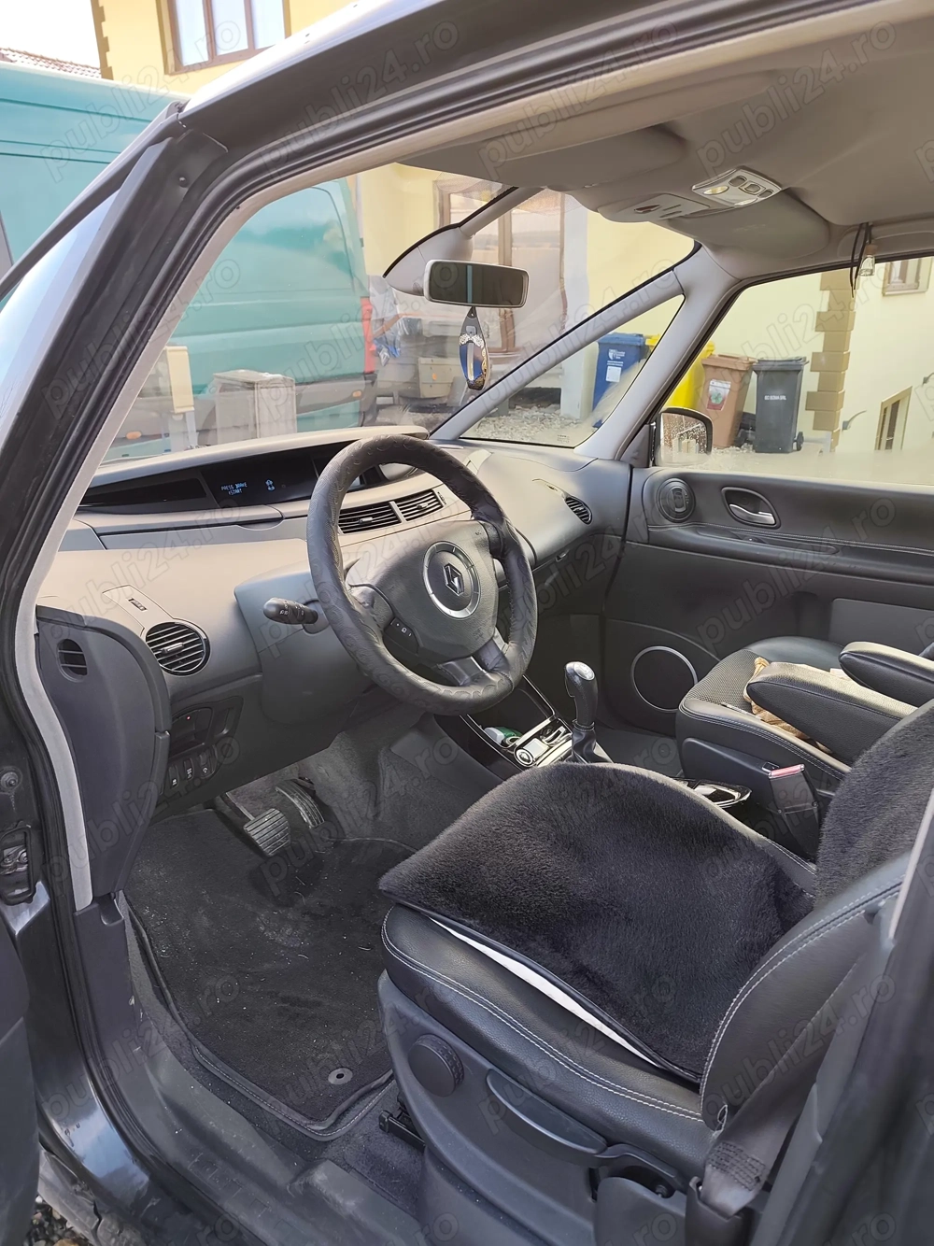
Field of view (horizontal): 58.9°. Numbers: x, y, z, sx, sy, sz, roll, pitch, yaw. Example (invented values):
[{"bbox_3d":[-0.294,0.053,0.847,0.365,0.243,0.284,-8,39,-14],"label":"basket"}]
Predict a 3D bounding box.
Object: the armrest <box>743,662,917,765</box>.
[{"bbox_3d":[0.629,0.176,1.321,0.380,0.100,0.075,21,28,33],"label":"armrest"}]

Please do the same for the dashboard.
[{"bbox_3d":[-0.256,-0.133,1.762,0.670,0.550,1.470,14,25,36],"label":"dashboard"}]

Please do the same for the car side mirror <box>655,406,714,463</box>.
[{"bbox_3d":[0.565,-0.486,2.252,0.220,0.180,0.120,-14,23,-31],"label":"car side mirror"}]

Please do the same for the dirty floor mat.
[{"bbox_3d":[-0.250,0.465,1.397,0.570,0.130,0.530,14,25,36],"label":"dirty floor mat"}]

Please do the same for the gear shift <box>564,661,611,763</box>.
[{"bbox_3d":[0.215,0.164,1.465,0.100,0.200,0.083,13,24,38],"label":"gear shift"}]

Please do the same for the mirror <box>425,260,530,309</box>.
[{"bbox_3d":[0.012,-0.567,1.384,0.222,0.067,0.038,-14,25,-39],"label":"mirror"}]

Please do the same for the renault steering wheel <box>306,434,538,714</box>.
[{"bbox_3d":[-0.053,-0.063,1.104,0.115,0.385,0.385,-23,1,42],"label":"renault steering wheel"}]

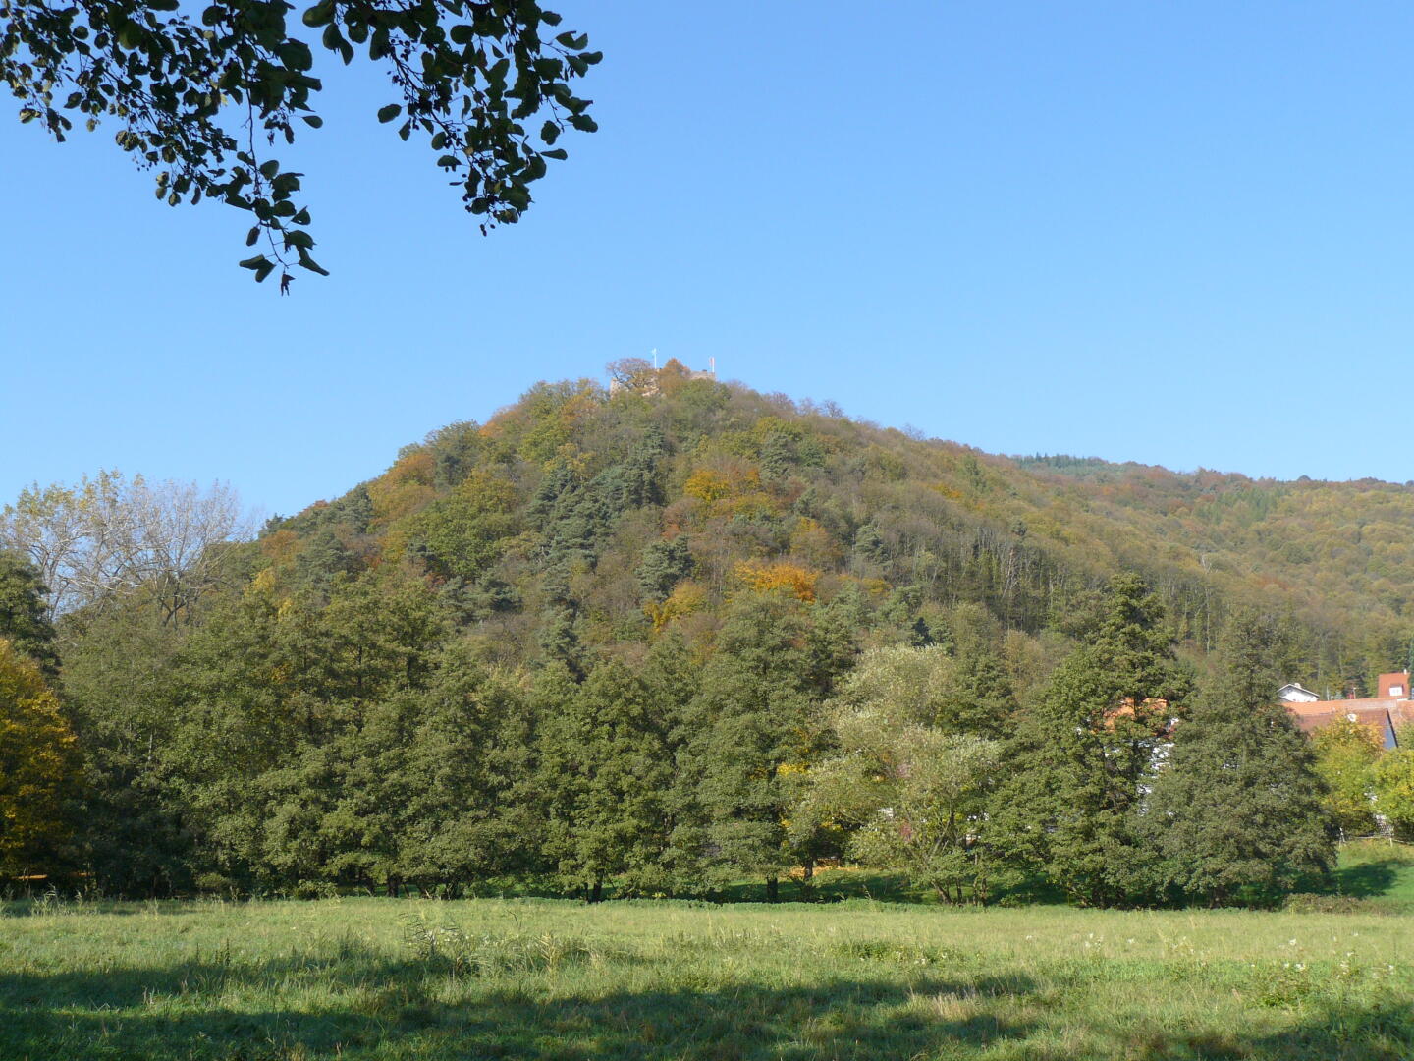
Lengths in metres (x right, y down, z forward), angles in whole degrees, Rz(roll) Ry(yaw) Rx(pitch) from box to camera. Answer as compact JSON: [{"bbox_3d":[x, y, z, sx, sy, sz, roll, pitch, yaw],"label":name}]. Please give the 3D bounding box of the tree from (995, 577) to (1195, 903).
[{"bbox_3d":[15.560,8.300,59.643,8.150,13.400,7.330,0,-13,0],"label":"tree"}]

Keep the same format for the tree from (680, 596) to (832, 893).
[{"bbox_3d":[2.067,8.991,62.563,6.440,12.970,6.440,0,-13,0],"label":"tree"}]

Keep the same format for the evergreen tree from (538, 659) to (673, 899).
[{"bbox_3d":[-4.232,10.263,61.248,5.570,9.860,5.840,0,-13,0],"label":"evergreen tree"}]

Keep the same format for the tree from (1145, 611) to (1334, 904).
[{"bbox_3d":[21.727,9.105,59.973,7.750,11.830,7.360,0,-13,0],"label":"tree"}]

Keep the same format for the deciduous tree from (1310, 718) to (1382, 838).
[{"bbox_3d":[41.093,15.989,94.814,5.200,7.810,5.200,0,-13,0],"label":"deciduous tree"}]

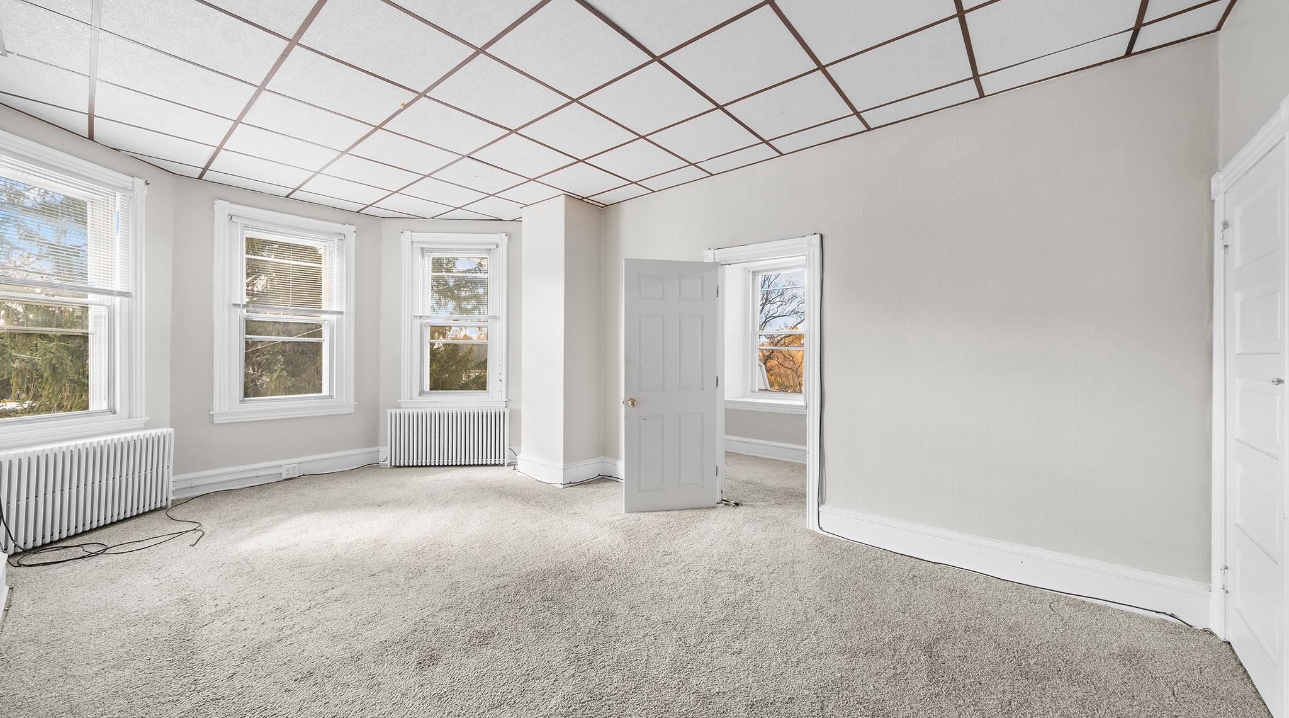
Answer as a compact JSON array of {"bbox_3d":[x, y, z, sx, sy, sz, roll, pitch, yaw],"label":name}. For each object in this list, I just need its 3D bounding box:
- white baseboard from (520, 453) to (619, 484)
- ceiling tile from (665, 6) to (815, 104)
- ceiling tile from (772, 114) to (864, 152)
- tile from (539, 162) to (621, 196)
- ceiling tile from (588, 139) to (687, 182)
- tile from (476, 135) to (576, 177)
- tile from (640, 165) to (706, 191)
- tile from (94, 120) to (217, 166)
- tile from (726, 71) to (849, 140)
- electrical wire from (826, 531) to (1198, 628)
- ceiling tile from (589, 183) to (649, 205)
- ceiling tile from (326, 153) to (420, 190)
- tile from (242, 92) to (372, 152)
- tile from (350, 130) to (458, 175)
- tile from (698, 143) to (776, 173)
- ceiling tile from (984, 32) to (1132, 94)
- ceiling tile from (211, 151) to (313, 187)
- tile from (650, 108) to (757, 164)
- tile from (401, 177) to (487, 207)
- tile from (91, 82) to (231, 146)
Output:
[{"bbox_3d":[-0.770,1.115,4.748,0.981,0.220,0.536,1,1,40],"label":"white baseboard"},{"bbox_3d":[0.492,-1.522,2.385,0.600,0.022,0.600,1,1,40],"label":"ceiling tile"},{"bbox_3d":[1.193,-1.550,3.219,0.595,0.020,0.280,0,1,39],"label":"ceiling tile"},{"bbox_3d":[-0.535,-1.556,4.067,0.597,0.020,0.597,0,1,39],"label":"tile"},{"bbox_3d":[-0.050,-1.542,3.644,0.600,0.022,0.600,1,1,40],"label":"ceiling tile"},{"bbox_3d":[-0.915,-1.538,3.560,0.600,0.022,0.600,1,1,40],"label":"tile"},{"bbox_3d":[0.247,-1.554,4.008,0.600,0.020,0.299,1,1,40],"label":"tile"},{"bbox_3d":[-3.507,-1.535,3.344,0.600,0.020,0.600,1,1,40],"label":"tile"},{"bbox_3d":[0.896,-1.534,2.859,0.600,0.020,0.600,1,1,40],"label":"tile"},{"bbox_3d":[1.952,1.246,2.750,1.730,0.050,0.030,1,1,40],"label":"electrical wire"},{"bbox_3d":[-0.232,-1.561,4.413,0.600,0.020,0.293,1,1,40],"label":"ceiling tile"},{"bbox_3d":[-2.268,-1.547,3.893,0.597,0.020,0.597,0,1,39],"label":"ceiling tile"},{"bbox_3d":[-2.187,-1.535,3.037,0.597,0.020,0.597,0,1,39],"label":"tile"},{"bbox_3d":[-1.793,-1.543,3.503,0.597,0.020,0.597,0,1,39],"label":"tile"},{"bbox_3d":[0.718,-1.548,3.601,0.600,0.020,0.294,1,1,40],"label":"tile"},{"bbox_3d":[2.107,-1.528,2.421,0.595,0.022,0.256,1,1,40],"label":"ceiling tile"},{"bbox_3d":[-3.128,-1.545,3.812,0.600,0.020,0.600,1,1,40],"label":"ceiling tile"},{"bbox_3d":[0.424,-1.537,3.246,0.600,0.022,0.600,1,1,40],"label":"tile"},{"bbox_3d":[-1.875,-1.555,4.373,0.597,0.020,0.597,0,1,39],"label":"tile"},{"bbox_3d":[-3.028,-1.530,2.945,0.597,0.020,0.597,0,1,39],"label":"tile"}]

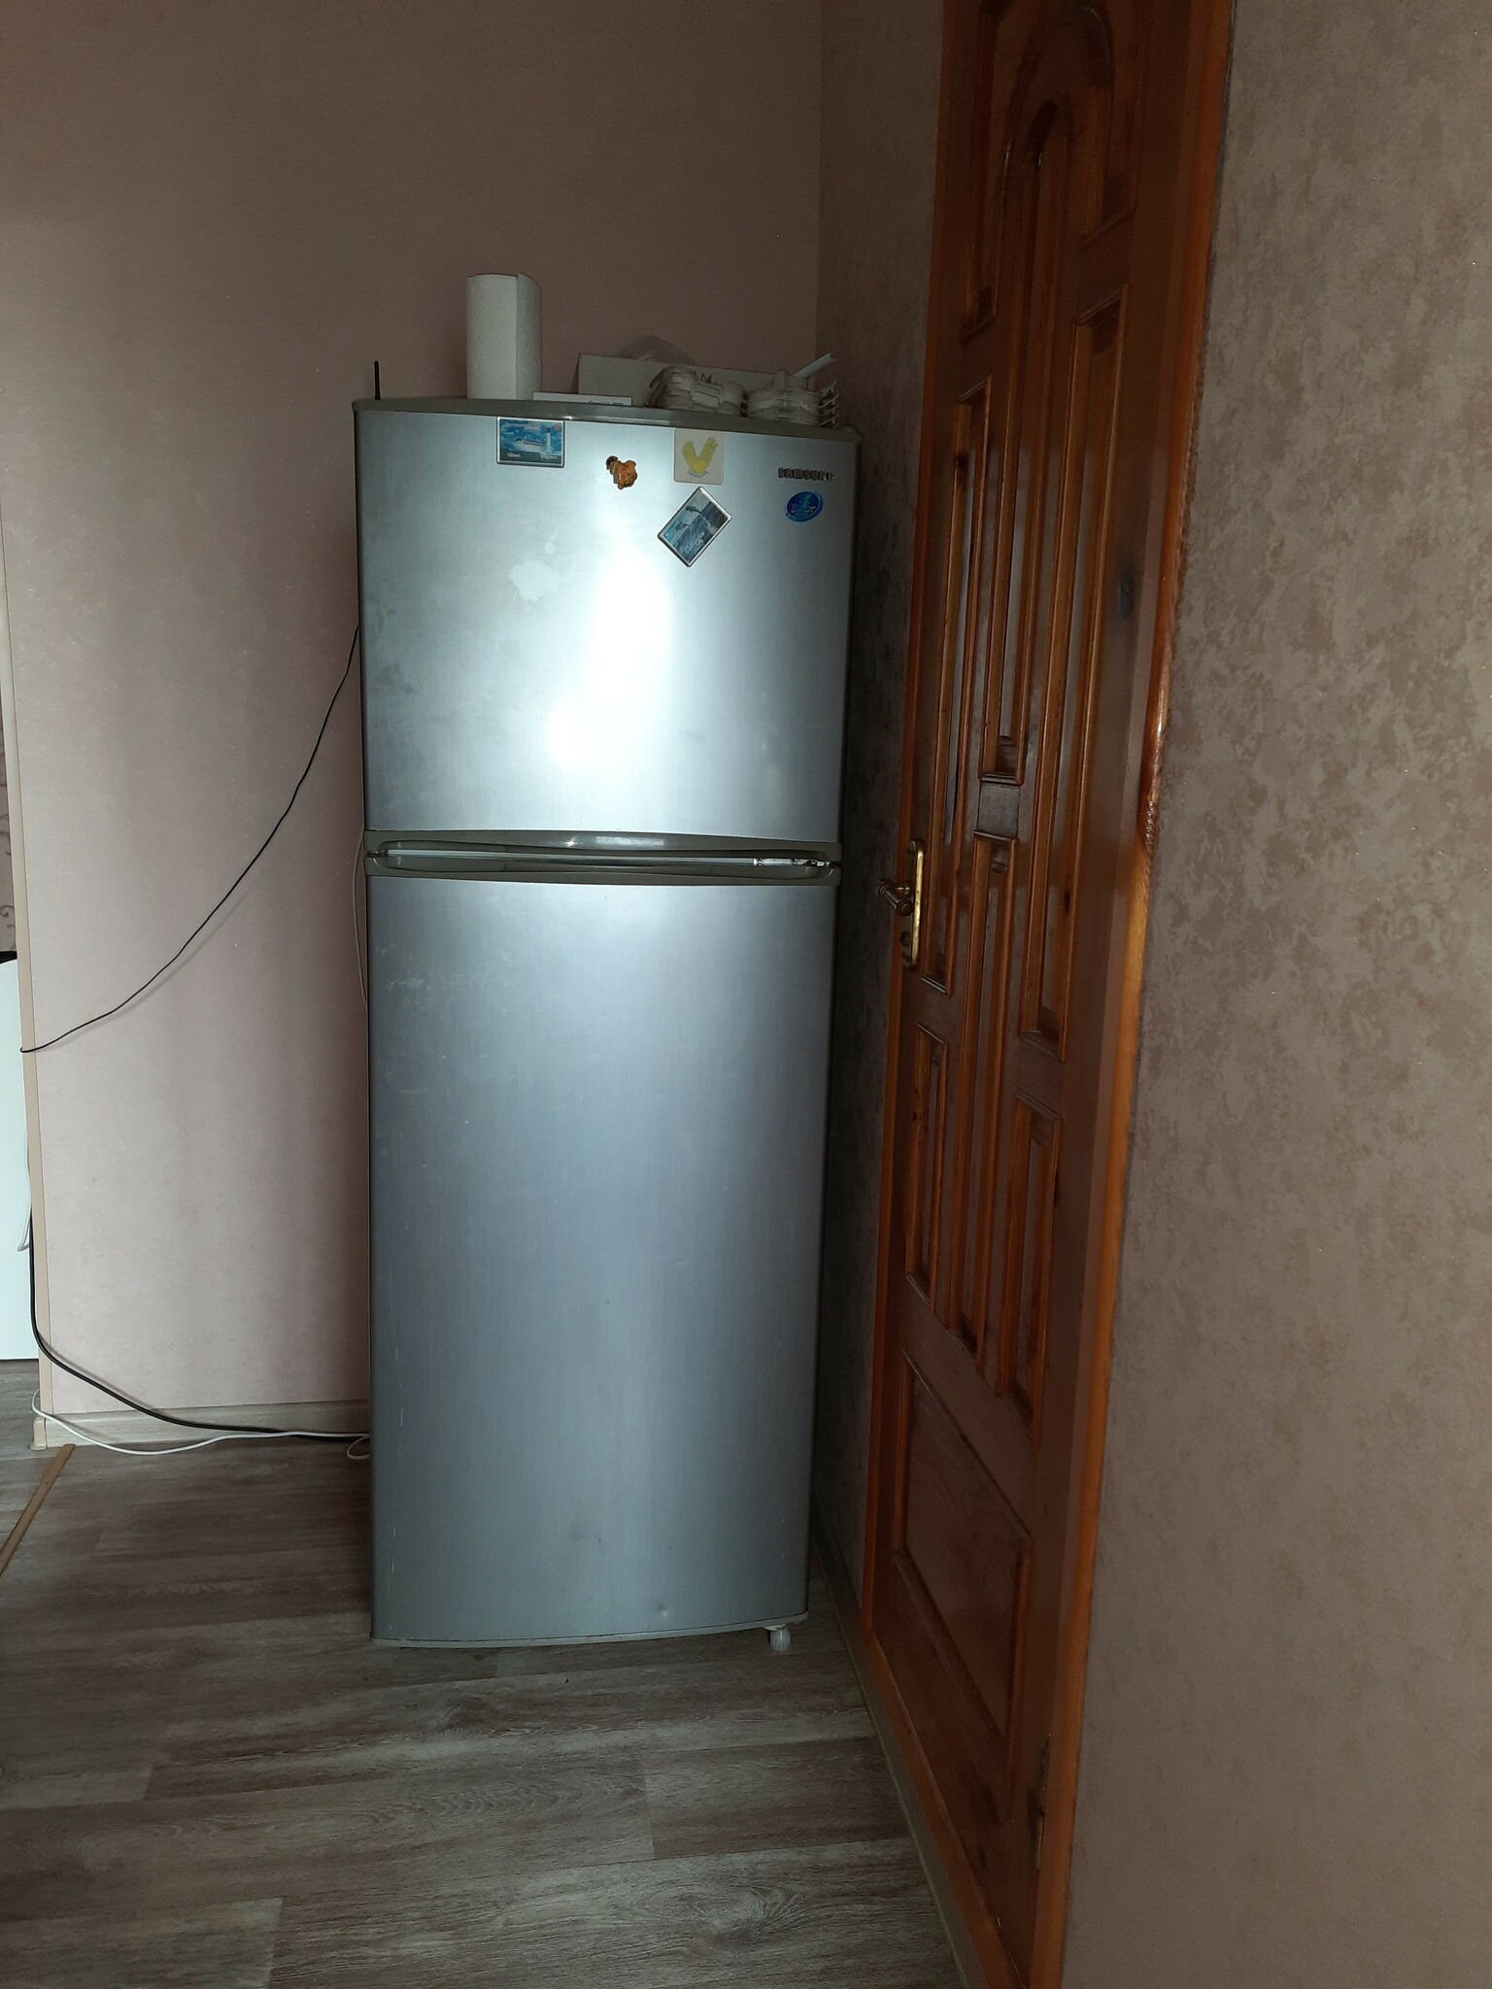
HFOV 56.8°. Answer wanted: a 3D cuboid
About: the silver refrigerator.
[{"bbox_3d":[-0.229,0.083,2.076,0.600,1.670,0.650,1,10,-8],"label":"silver refrigerator"}]

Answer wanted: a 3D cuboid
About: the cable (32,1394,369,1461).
[{"bbox_3d":[-0.974,0.773,2.493,0.590,0.100,0.100,0,10,-10],"label":"cable"}]

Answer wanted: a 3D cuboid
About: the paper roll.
[{"bbox_3d":[-0.332,-0.851,1.888,0.099,0.222,0.099,0,10,-10],"label":"paper roll"}]

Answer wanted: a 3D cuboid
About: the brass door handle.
[{"bbox_3d":[0.190,-0.103,1.658,0.052,0.157,0.140,0,10,-10],"label":"brass door handle"}]

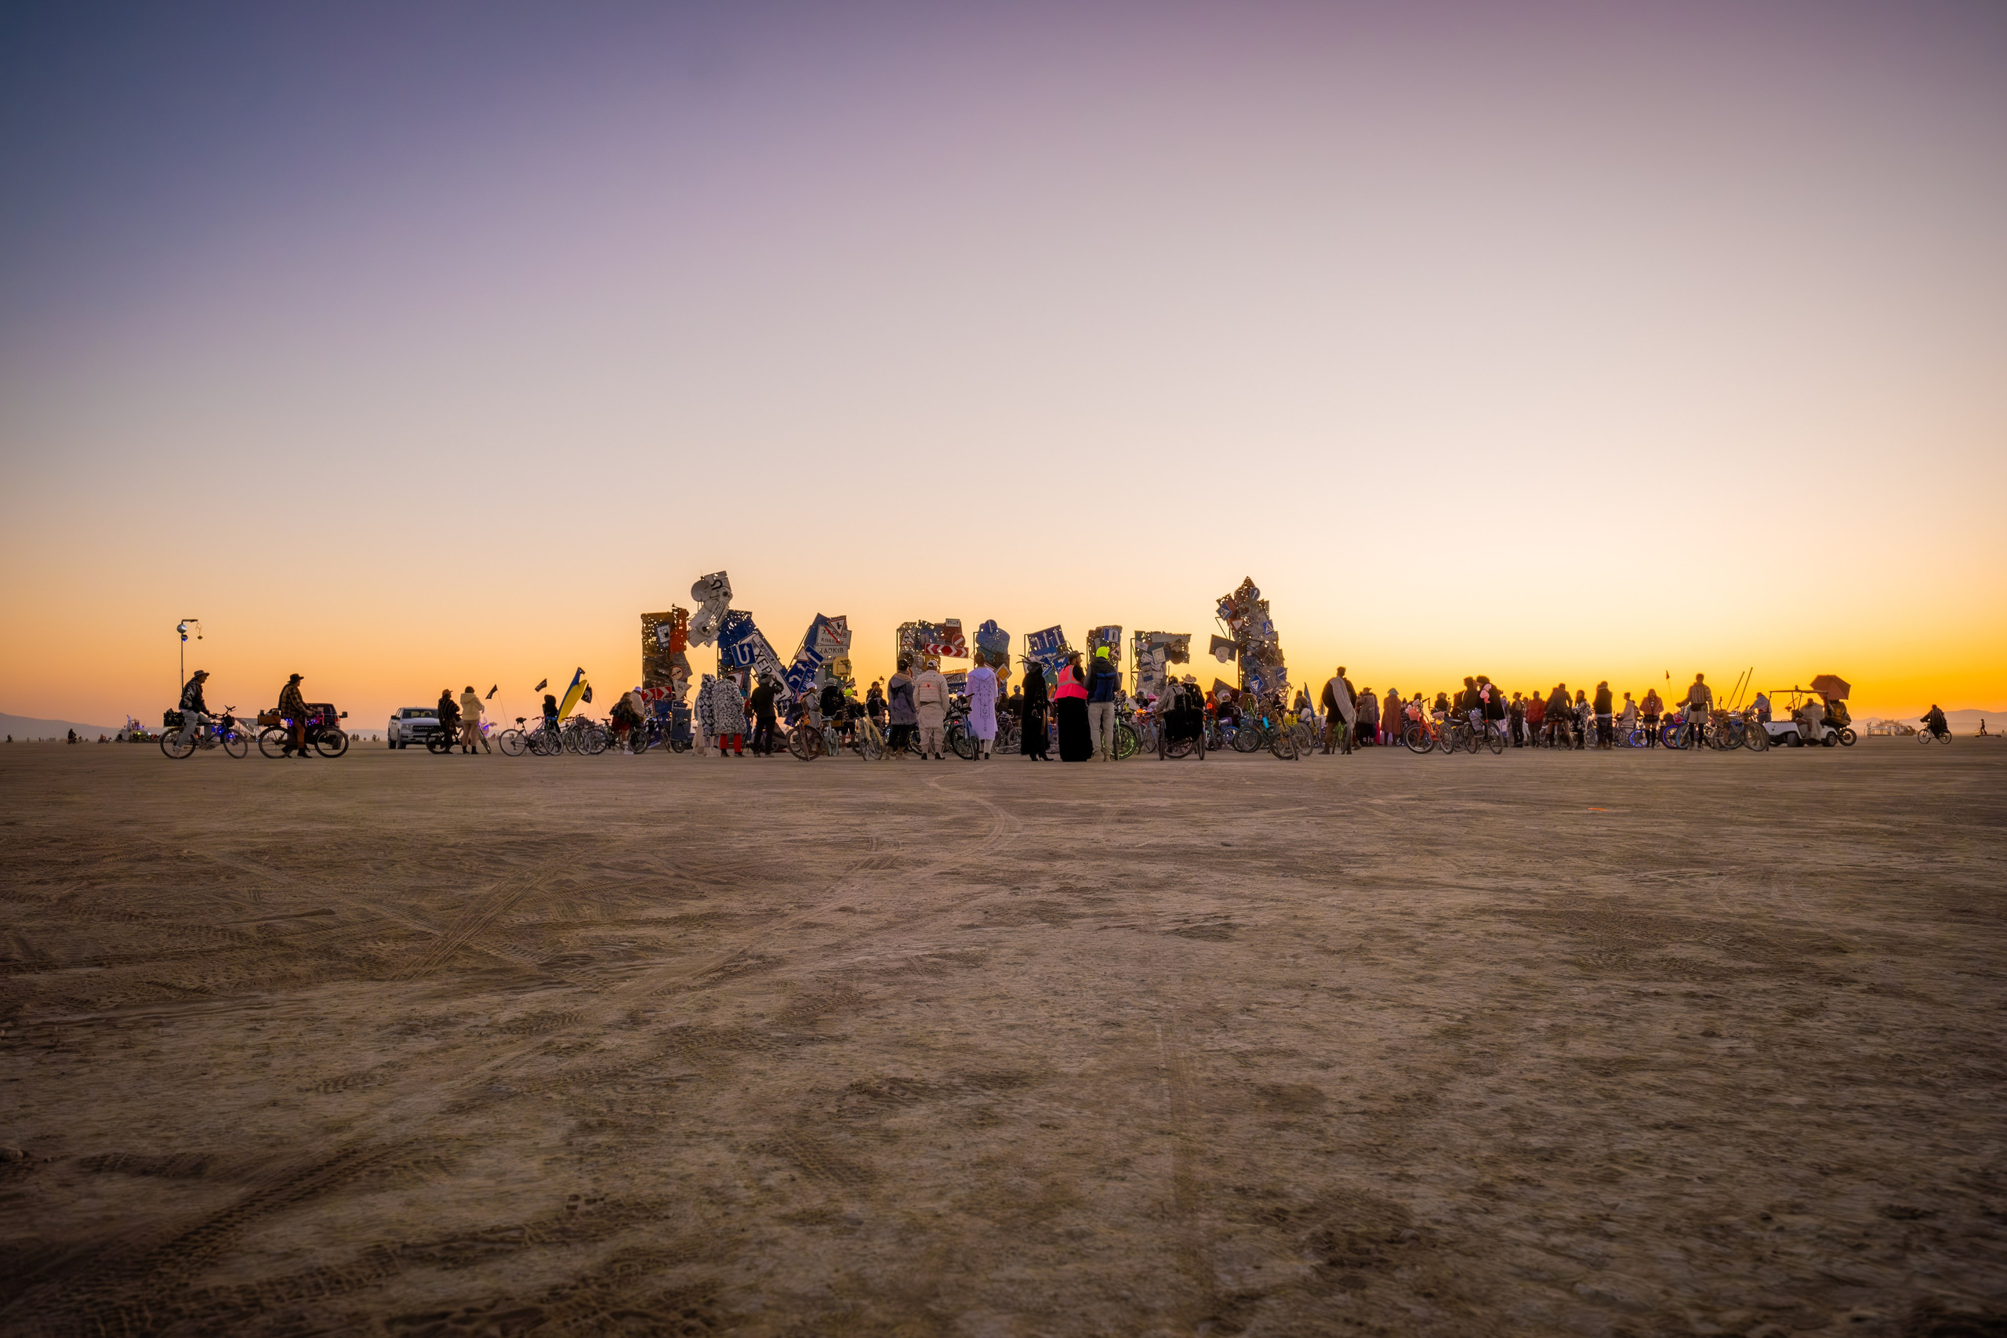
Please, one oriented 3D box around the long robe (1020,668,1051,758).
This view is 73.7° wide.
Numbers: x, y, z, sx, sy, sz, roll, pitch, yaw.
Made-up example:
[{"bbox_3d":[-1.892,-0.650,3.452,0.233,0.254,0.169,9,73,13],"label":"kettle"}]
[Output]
[{"bbox_3d":[0.554,0.738,22.500,0.500,1.500,0.430,-2,-3,30],"label":"long robe"}]

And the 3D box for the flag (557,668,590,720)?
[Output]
[{"bbox_3d":[-11.239,0.676,35.000,0.850,1.350,0.300,1,-3,-18],"label":"flag"}]

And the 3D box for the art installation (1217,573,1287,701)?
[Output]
[{"bbox_3d":[13.659,-0.491,74.000,4.600,9.330,1.200,1,-3,-27],"label":"art installation"}]

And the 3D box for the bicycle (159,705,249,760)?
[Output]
[{"bbox_3d":[-17.452,1.395,29.200,1.780,1.140,0.600,1,-3,-28],"label":"bicycle"}]

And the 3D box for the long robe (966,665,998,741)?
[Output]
[{"bbox_3d":[-0.362,0.577,22.900,0.530,1.290,0.360,0,-3,3],"label":"long robe"}]

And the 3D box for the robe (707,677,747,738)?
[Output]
[{"bbox_3d":[-5.862,0.818,28.500,0.780,1.330,0.500,-1,-3,9],"label":"robe"}]

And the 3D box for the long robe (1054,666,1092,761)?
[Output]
[{"bbox_3d":[1.165,0.738,22.100,0.600,1.560,0.470,-2,-4,34],"label":"long robe"}]

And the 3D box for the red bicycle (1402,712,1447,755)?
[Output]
[{"bbox_3d":[10.163,1.555,32.000,0.620,1.080,1.720,1,-3,-22],"label":"red bicycle"}]

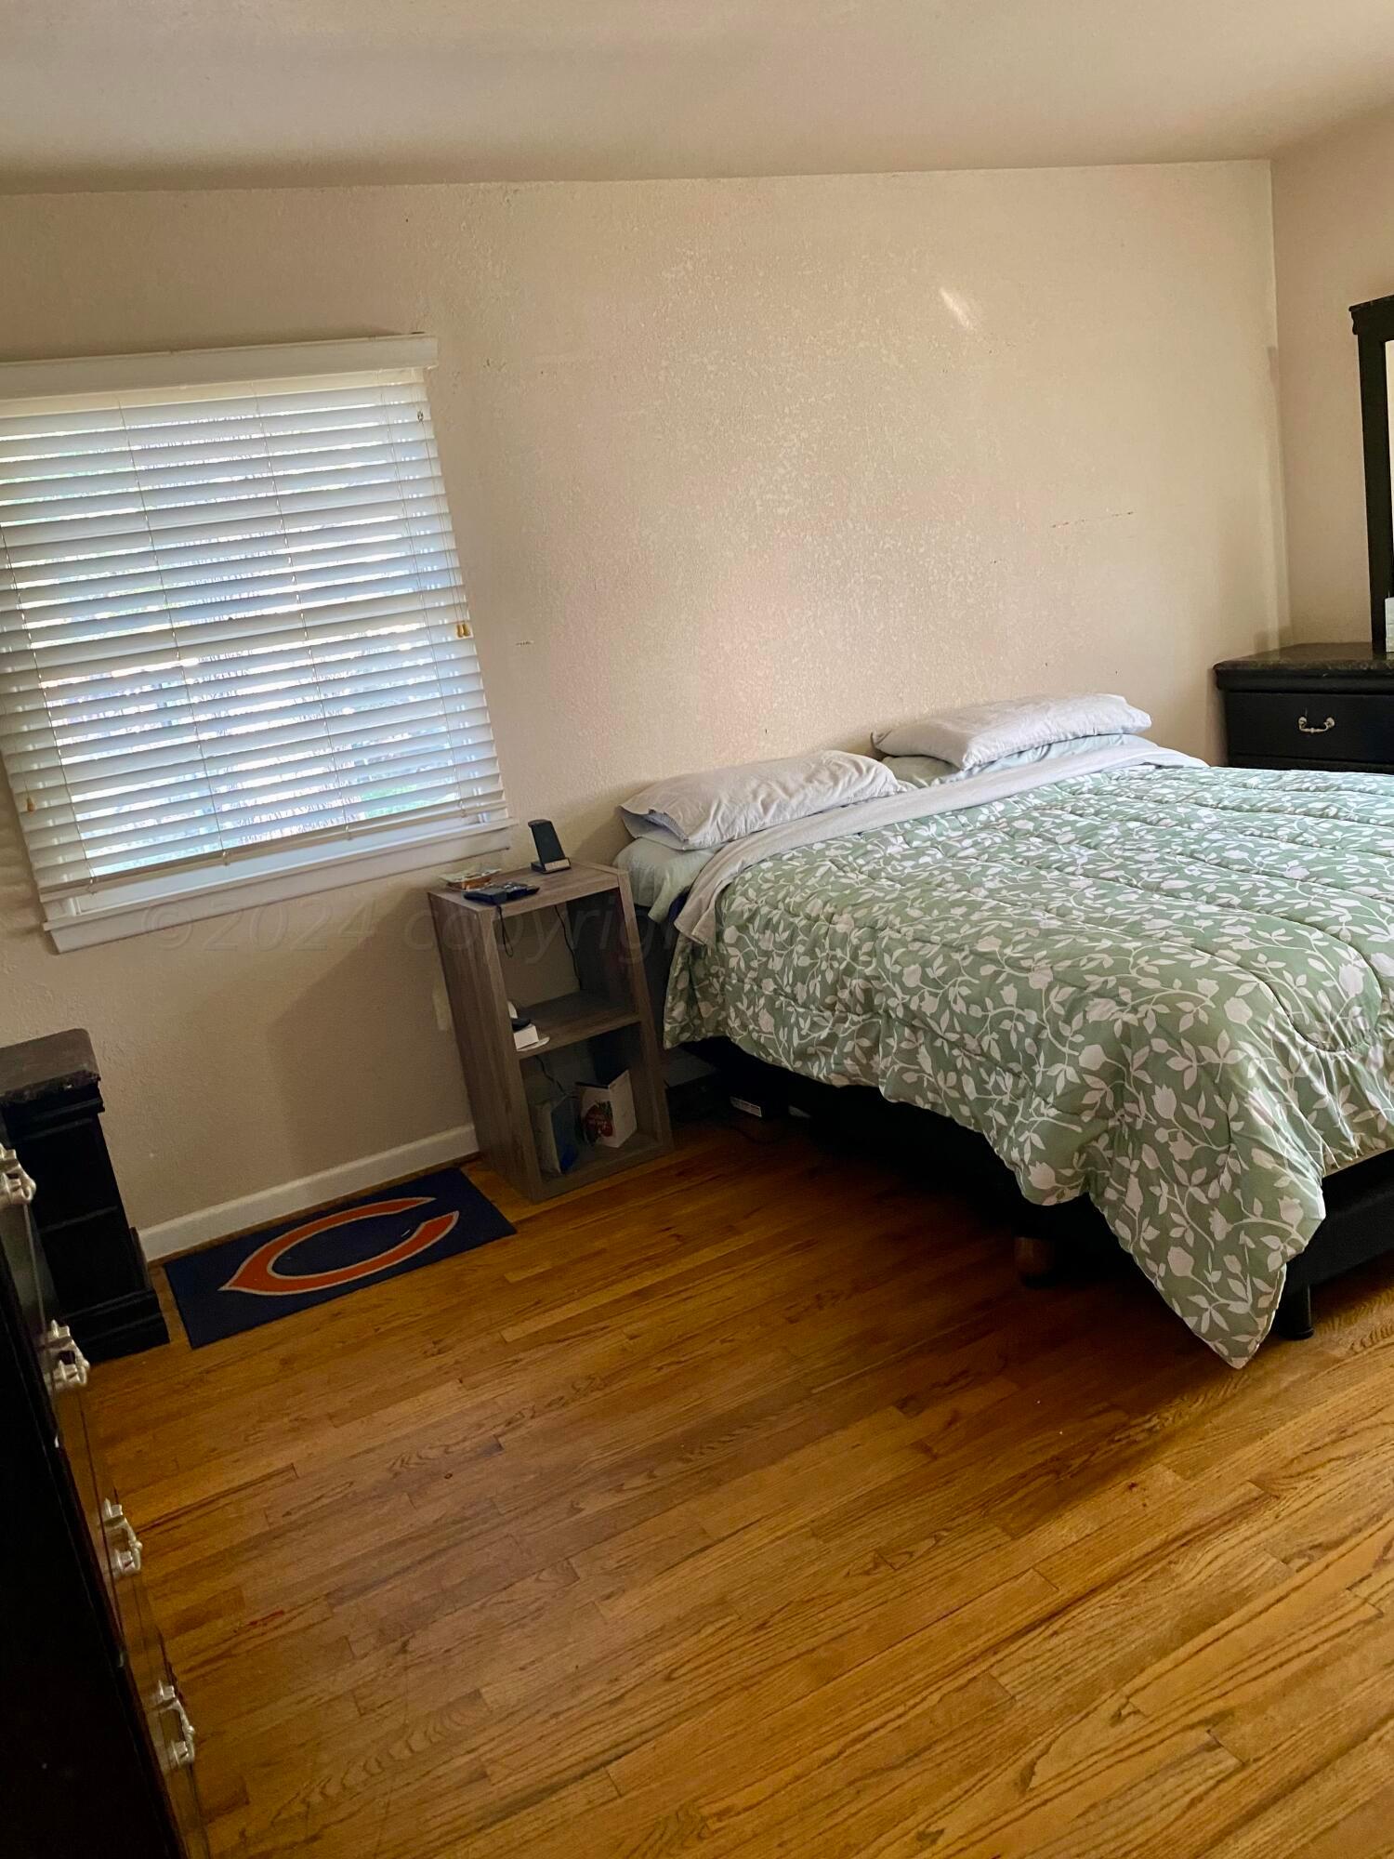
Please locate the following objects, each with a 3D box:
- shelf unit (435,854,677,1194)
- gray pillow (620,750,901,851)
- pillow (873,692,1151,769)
[{"bbox_3d":[-0.381,0.239,3.660,0.402,0.748,0.396,-16,16,-26],"label":"shelf unit"},{"bbox_3d":[0.175,-0.368,3.772,0.690,0.135,0.460,-16,19,-25],"label":"gray pillow"},{"bbox_3d":[0.951,-0.604,4.162,0.710,0.130,0.460,-16,18,-25],"label":"pillow"}]

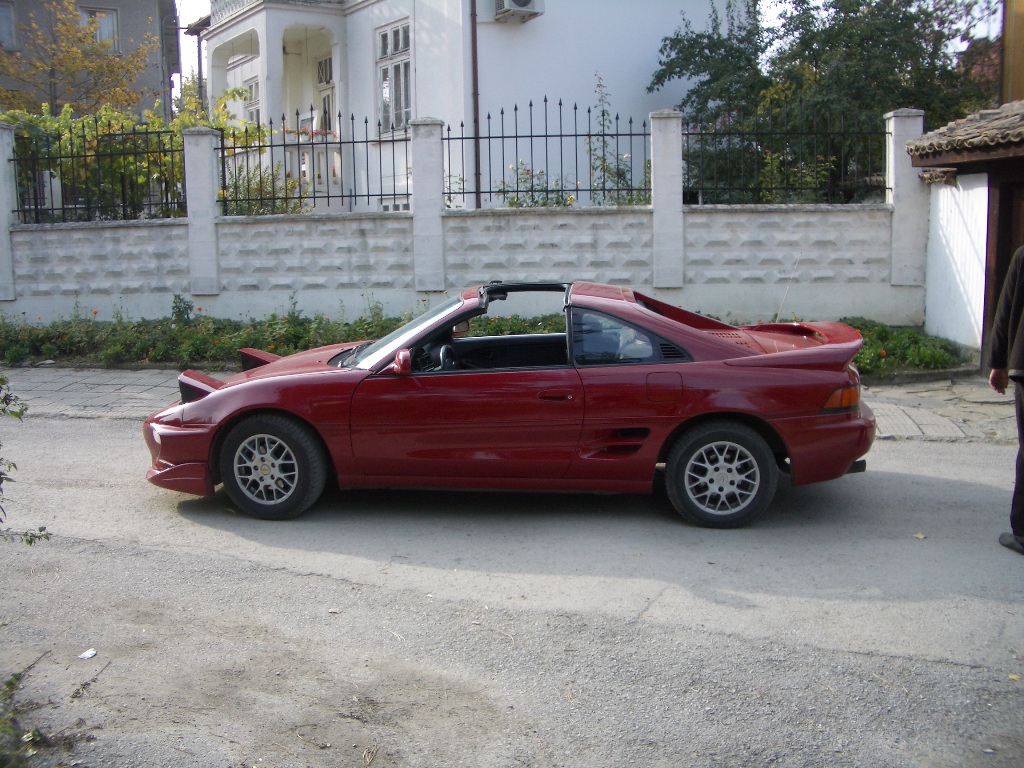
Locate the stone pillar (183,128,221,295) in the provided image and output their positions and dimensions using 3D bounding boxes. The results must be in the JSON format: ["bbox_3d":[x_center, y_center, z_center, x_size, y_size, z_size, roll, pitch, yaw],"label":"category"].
[{"bbox_3d":[-3.692,-2.082,12.512,0.360,1.982,0.360,0,10,7],"label":"stone pillar"}]

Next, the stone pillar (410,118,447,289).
[{"bbox_3d":[-0.931,-2.073,11.964,0.360,1.967,0.360,0,10,6],"label":"stone pillar"}]

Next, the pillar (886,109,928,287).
[{"bbox_3d":[4.434,-2.095,11.666,0.360,1.948,0.360,0,10,3],"label":"pillar"}]

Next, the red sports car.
[{"bbox_3d":[-0.074,0.017,6.123,4.200,1.240,1.750,0,10,7],"label":"red sports car"}]

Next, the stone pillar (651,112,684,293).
[{"bbox_3d":[1.764,-2.078,11.665,0.360,1.959,0.360,0,10,4],"label":"stone pillar"}]

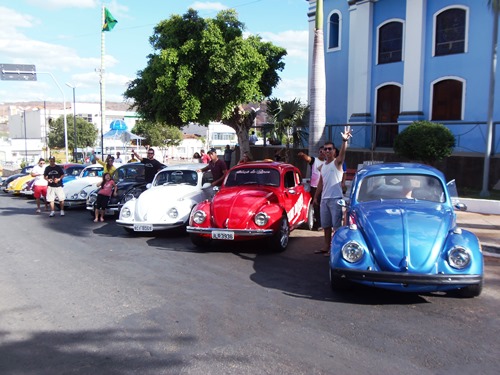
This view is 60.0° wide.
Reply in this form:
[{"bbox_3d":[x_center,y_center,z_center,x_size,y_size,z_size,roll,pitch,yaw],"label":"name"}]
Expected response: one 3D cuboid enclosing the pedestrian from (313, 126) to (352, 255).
[{"bbox_3d":[1.323,0.040,6.950,0.600,1.980,0.450,2,6,14],"label":"pedestrian"}]

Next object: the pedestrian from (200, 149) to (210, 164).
[{"bbox_3d":[-2.234,-1.059,22.000,0.540,1.700,0.380,1,5,27],"label":"pedestrian"}]

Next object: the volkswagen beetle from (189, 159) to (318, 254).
[{"bbox_3d":[0.258,0.249,8.839,1.550,1.500,4.050,1,5,19],"label":"volkswagen beetle"}]

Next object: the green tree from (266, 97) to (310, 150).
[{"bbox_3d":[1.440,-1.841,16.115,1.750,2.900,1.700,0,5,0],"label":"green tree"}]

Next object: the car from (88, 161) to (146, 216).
[{"bbox_3d":[-3.148,0.016,12.908,1.550,1.500,4.050,0,5,14],"label":"car"}]

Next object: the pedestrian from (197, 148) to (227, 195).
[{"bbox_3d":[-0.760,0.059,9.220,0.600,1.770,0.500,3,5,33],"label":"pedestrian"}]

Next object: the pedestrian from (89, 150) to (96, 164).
[{"bbox_3d":[-11.247,-1.811,31.000,0.500,1.700,0.360,2,5,30],"label":"pedestrian"}]

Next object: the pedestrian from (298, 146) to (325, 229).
[{"bbox_3d":[1.399,0.040,9.400,0.660,1.800,0.550,0,5,14],"label":"pedestrian"}]

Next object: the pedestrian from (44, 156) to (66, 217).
[{"bbox_3d":[-5.672,-0.016,12.525,0.620,1.730,0.420,-2,5,-14],"label":"pedestrian"}]

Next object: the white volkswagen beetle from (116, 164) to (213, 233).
[{"bbox_3d":[-1.352,0.169,9.710,1.560,1.490,4.050,1,5,17],"label":"white volkswagen beetle"}]

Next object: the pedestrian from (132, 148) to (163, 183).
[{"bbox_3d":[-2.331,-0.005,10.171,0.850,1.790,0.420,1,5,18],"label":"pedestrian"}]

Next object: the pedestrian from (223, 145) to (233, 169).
[{"bbox_3d":[-1.142,-1.331,22.500,0.520,1.720,0.360,-1,5,0],"label":"pedestrian"}]

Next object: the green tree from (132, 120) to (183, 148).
[{"bbox_3d":[-9.393,-4.348,44.000,5.100,4.850,4.900,-1,5,0],"label":"green tree"}]

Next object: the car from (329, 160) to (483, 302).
[{"bbox_3d":[2.088,0.394,6.078,1.560,1.490,4.050,1,5,17],"label":"car"}]

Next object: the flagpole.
[{"bbox_3d":[-9.342,-5.857,27.709,0.200,11.250,0.200,2,6,0],"label":"flagpole"}]

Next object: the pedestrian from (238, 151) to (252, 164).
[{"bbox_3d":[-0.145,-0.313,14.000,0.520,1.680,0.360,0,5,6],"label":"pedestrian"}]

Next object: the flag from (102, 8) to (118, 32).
[{"bbox_3d":[-8.763,-10.490,27.218,1.000,1.450,0.400,0,6,0],"label":"flag"}]

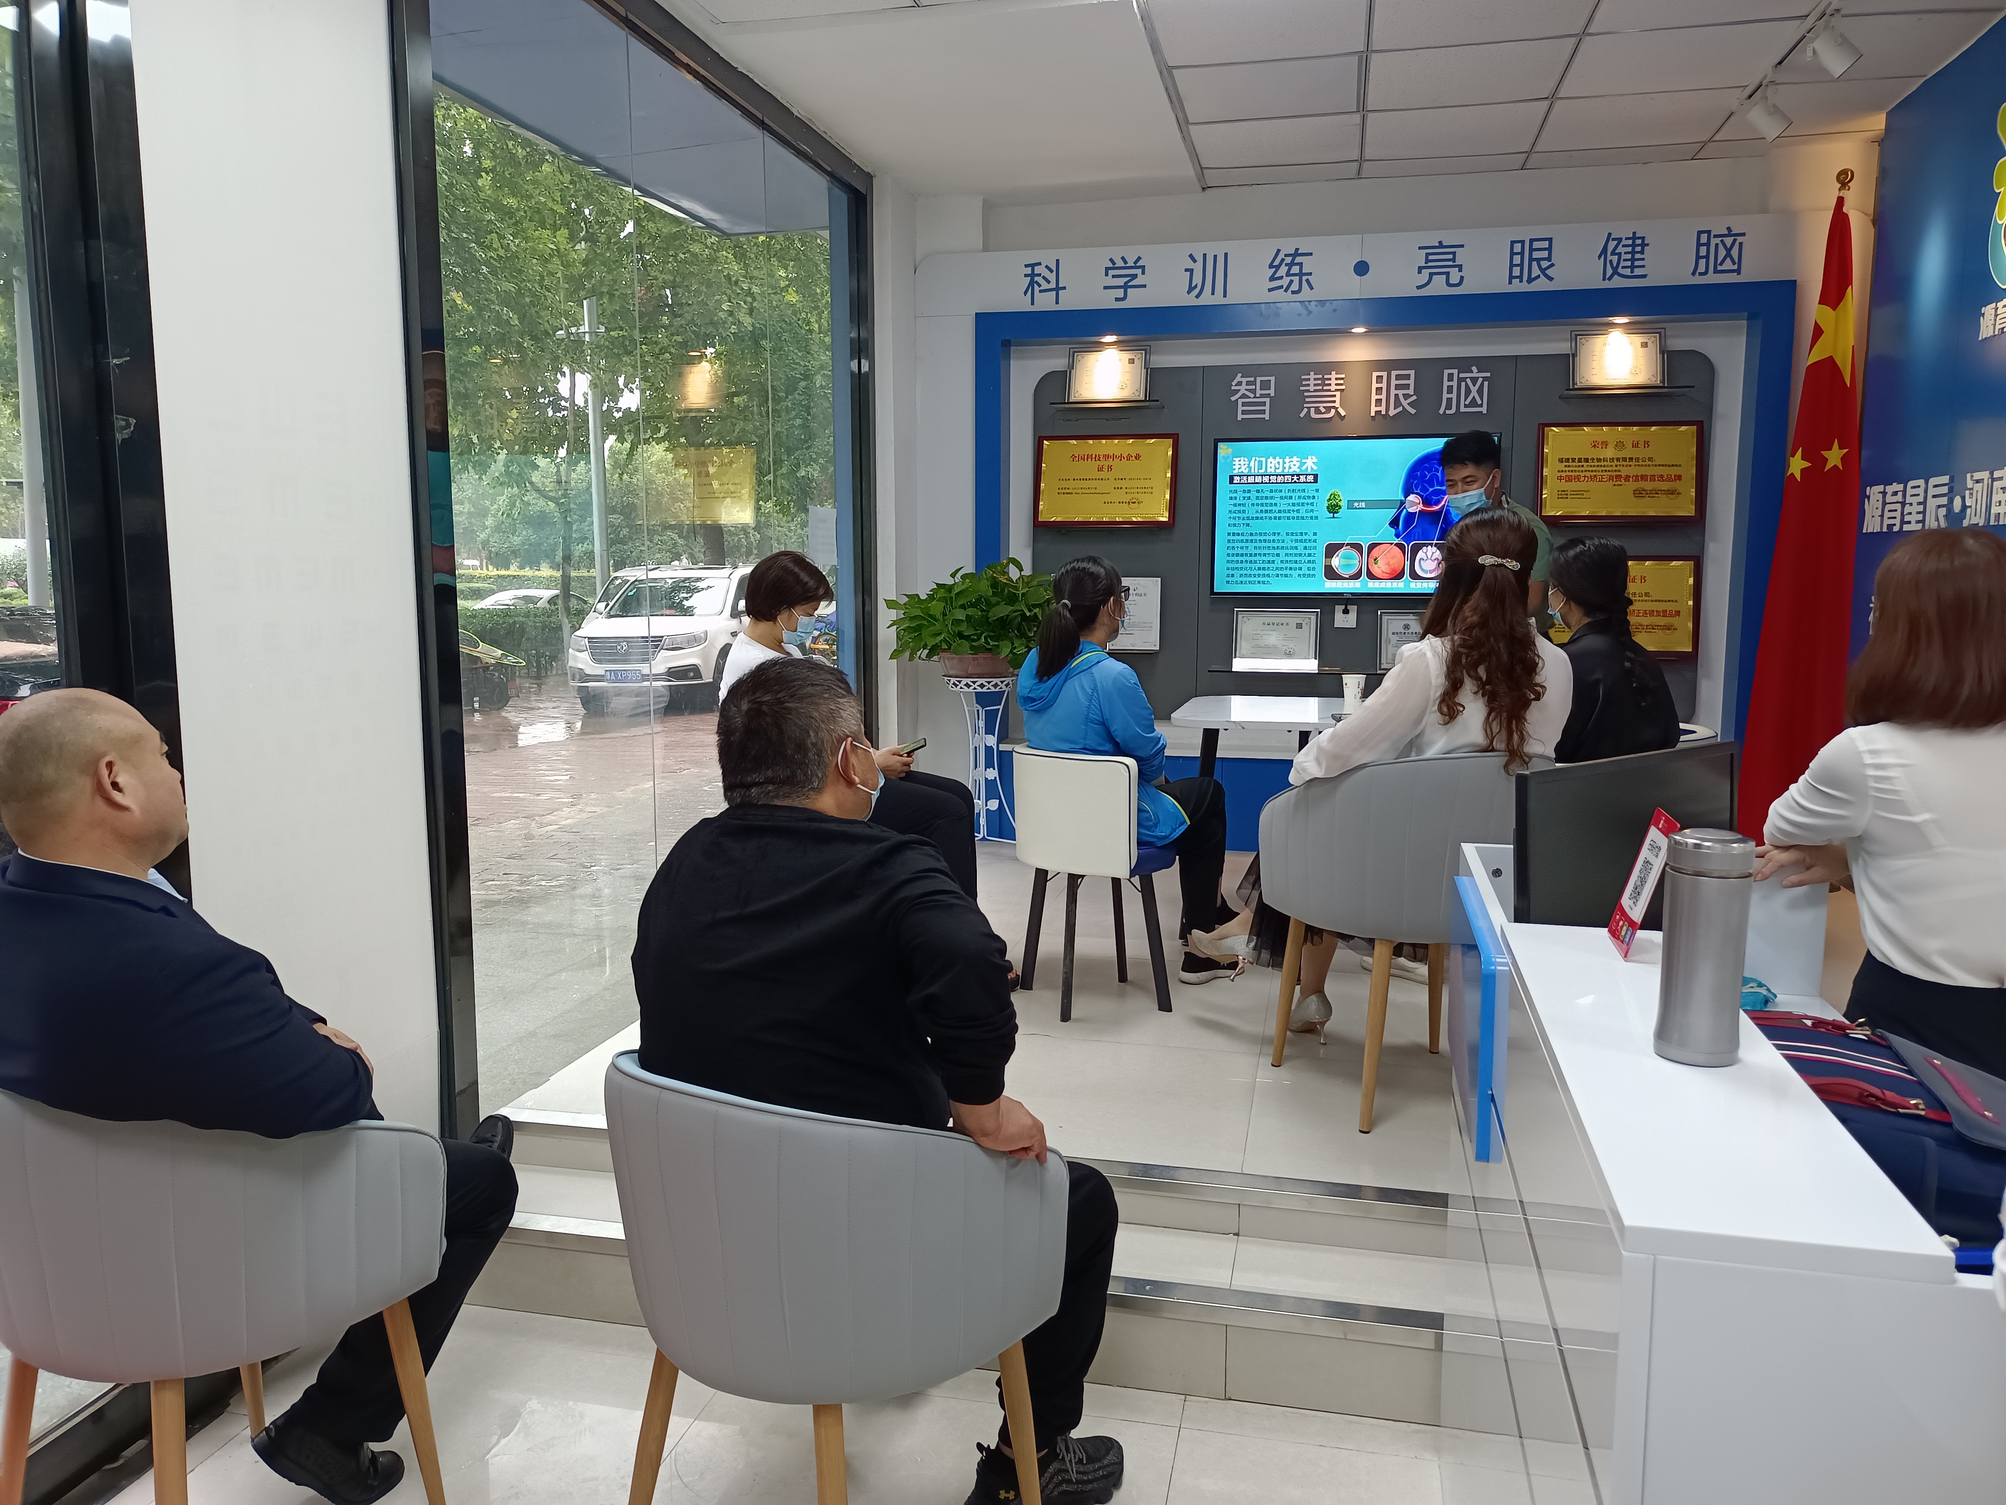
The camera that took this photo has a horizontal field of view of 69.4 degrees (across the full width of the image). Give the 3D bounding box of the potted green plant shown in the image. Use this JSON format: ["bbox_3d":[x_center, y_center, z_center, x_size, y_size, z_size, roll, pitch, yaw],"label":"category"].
[{"bbox_3d":[-0.132,-0.551,5.859,0.620,0.480,0.530,2,8,13],"label":"potted green plant"}]

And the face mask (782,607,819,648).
[{"bbox_3d":[-0.538,-0.333,3.870,0.080,0.105,0.125,24,3,-11],"label":"face mask"}]

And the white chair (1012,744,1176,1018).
[{"bbox_3d":[0.256,0.323,3.904,0.415,0.715,0.435,5,9,32],"label":"white chair"}]

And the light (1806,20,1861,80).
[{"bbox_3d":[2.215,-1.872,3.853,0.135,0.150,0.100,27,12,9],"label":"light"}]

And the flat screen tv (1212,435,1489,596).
[{"bbox_3d":[1.424,-0.954,5.837,1.110,0.635,0.070,2,8,13],"label":"flat screen tv"}]

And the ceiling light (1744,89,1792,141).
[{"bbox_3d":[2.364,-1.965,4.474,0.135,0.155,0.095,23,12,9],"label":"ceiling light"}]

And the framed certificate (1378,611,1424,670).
[{"bbox_3d":[1.651,-0.443,5.840,0.265,0.255,0.025,2,8,13],"label":"framed certificate"}]

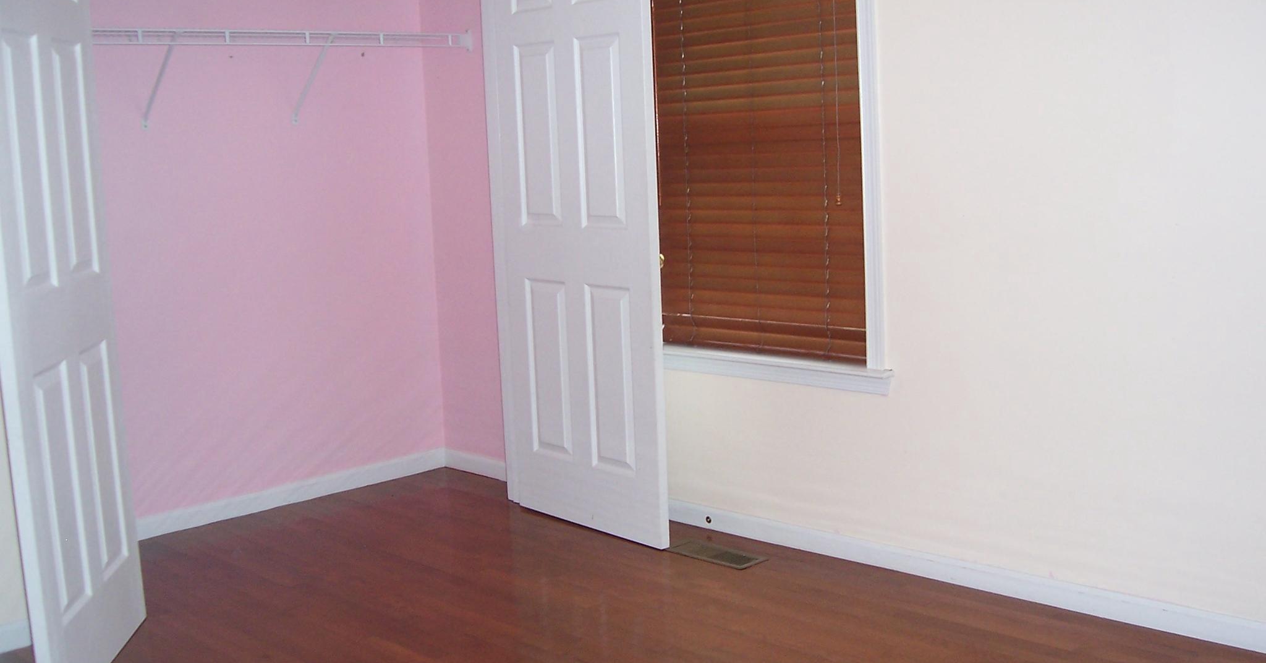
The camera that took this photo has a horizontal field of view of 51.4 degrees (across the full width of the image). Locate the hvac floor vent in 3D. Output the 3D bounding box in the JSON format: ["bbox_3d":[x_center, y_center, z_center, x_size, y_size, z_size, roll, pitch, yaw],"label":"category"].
[{"bbox_3d":[0.249,0.693,4.111,0.140,0.013,0.345,-10,11,-44],"label":"hvac floor vent"}]

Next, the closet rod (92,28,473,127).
[{"bbox_3d":[-1.334,-0.858,4.473,1.720,0.327,0.331,-10,11,-44],"label":"closet rod"}]

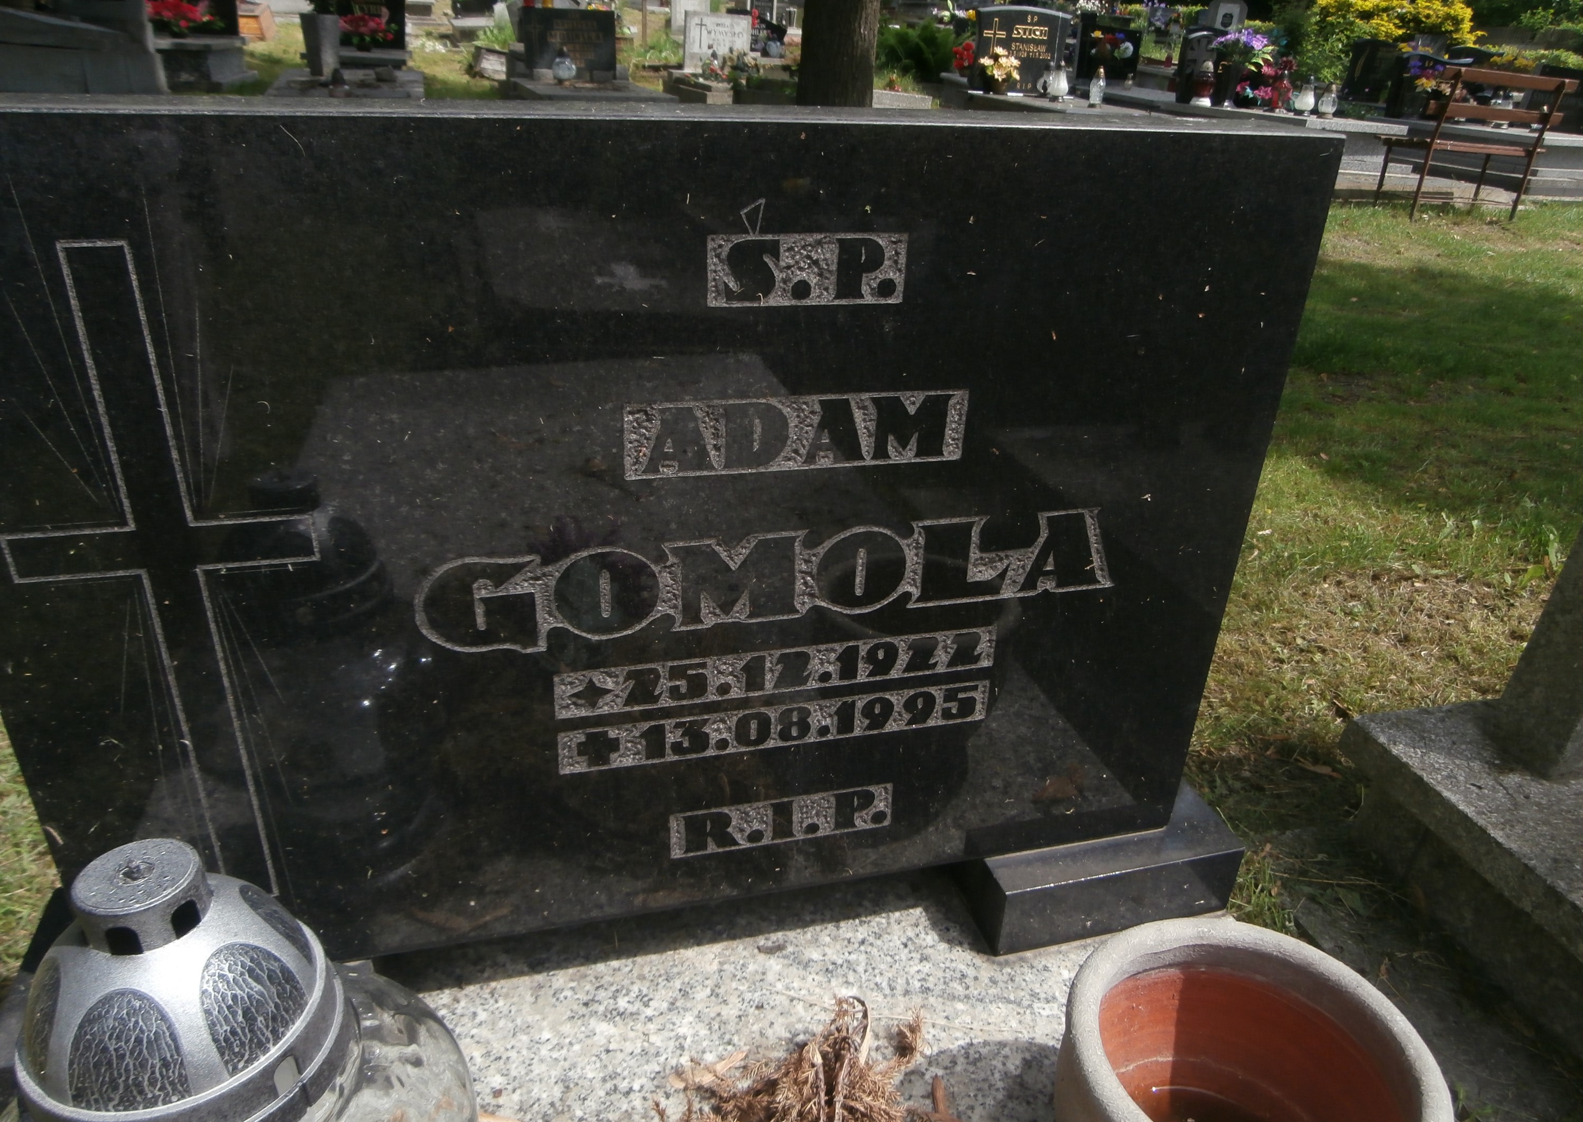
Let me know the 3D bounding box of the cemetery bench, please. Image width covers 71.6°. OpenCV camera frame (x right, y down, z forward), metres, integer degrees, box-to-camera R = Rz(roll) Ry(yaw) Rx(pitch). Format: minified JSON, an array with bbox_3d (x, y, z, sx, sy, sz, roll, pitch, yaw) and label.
[{"bbox_3d":[4.263,-2.622,6.935,1.004,0.850,0.460,-3,28,-14],"label":"cemetery bench"}]

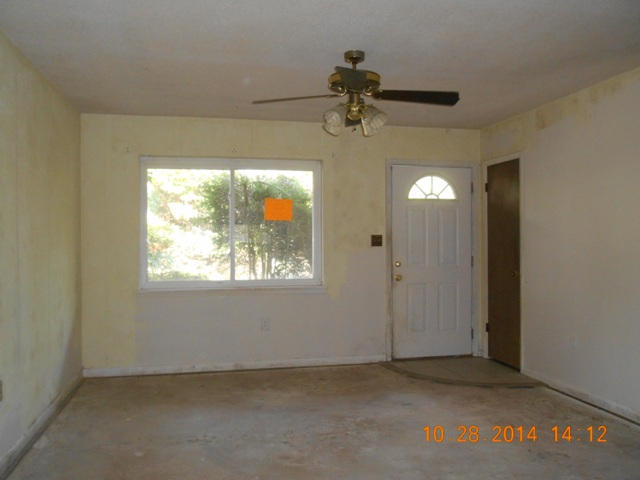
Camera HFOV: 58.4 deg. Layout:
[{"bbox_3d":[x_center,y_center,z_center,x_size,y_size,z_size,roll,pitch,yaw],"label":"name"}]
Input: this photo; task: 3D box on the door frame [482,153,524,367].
[{"bbox_3d":[1.881,0.222,5.755,0.120,2.080,0.745,0,1,-12],"label":"door frame"}]

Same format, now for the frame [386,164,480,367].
[{"bbox_3d":[1.204,0.223,6.123,1.050,2.090,0.120,0,1,-12],"label":"frame"}]

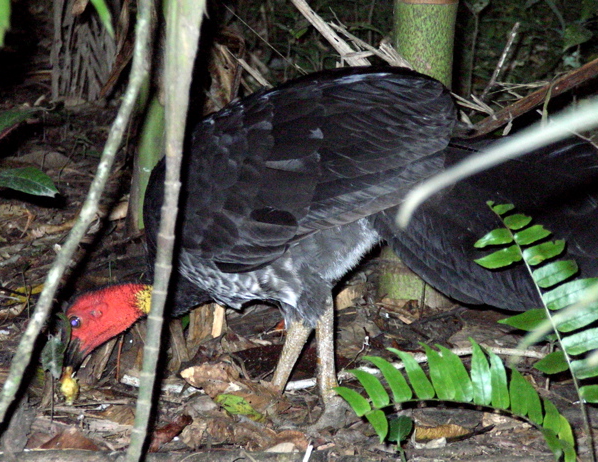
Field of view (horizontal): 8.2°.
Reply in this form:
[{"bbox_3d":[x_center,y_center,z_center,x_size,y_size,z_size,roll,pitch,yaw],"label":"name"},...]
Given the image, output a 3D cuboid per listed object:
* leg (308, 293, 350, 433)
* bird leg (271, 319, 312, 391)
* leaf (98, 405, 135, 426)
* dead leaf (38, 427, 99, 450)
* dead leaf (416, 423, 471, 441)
[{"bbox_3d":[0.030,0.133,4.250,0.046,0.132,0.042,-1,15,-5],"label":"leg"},{"bbox_3d":[-0.008,0.128,4.340,0.026,0.075,0.025,15,15,-10],"label":"bird leg"},{"bbox_3d":[-0.185,0.188,4.270,0.039,0.012,0.040,0,15,0],"label":"leaf"},{"bbox_3d":[-0.231,0.207,4.190,0.060,0.016,0.038,0,15,0],"label":"dead leaf"},{"bbox_3d":[0.145,0.201,4.210,0.054,0.011,0.028,0,15,0],"label":"dead leaf"}]

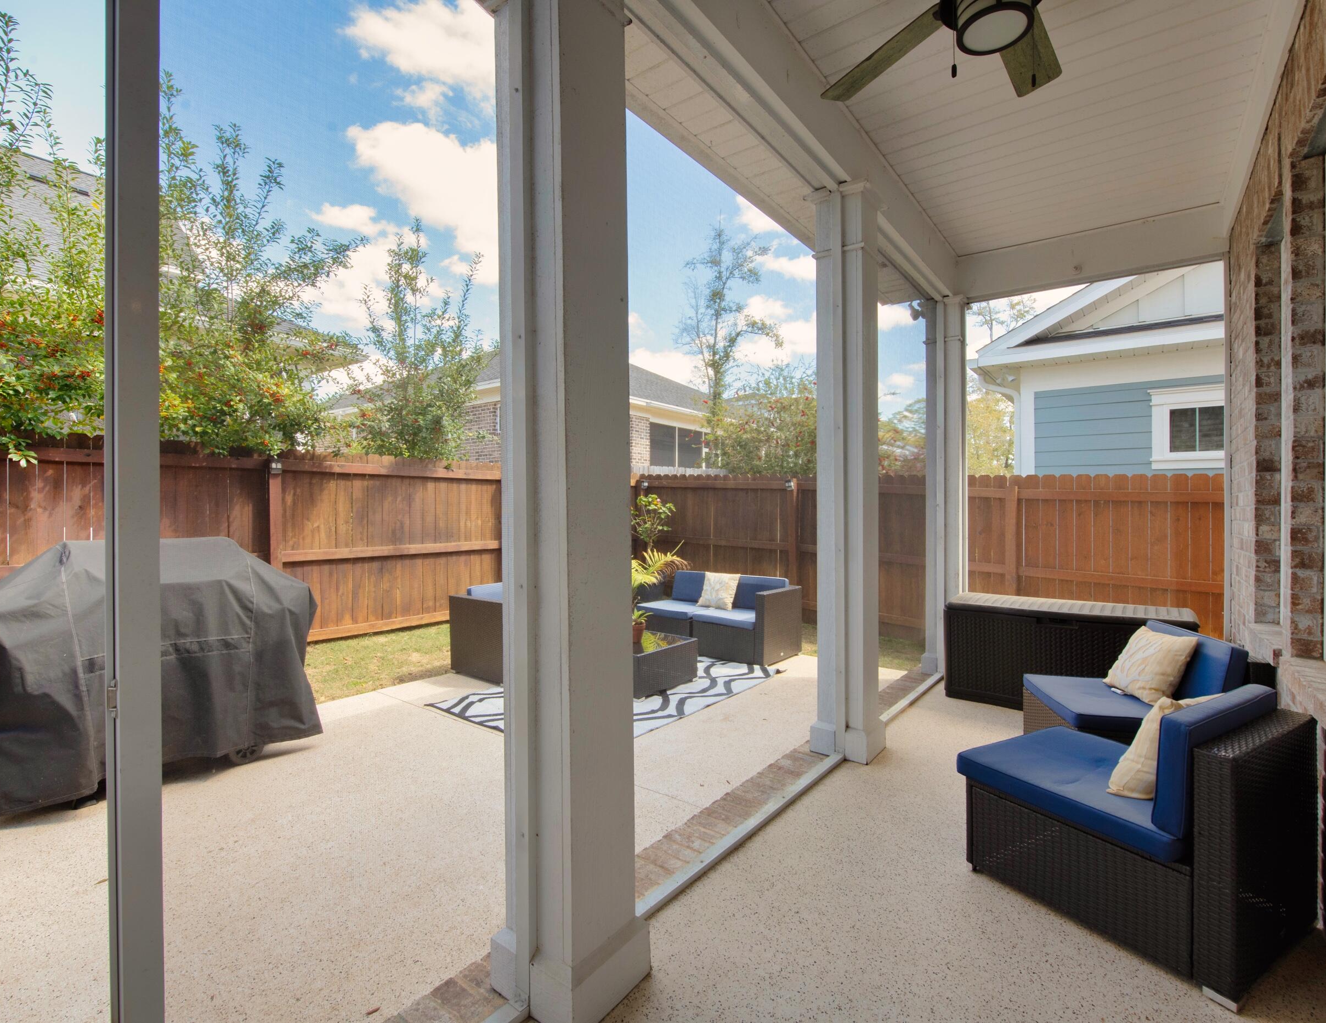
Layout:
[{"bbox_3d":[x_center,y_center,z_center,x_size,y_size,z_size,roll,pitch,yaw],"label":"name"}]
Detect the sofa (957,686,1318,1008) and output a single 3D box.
[{"bbox_3d":[1.511,0.908,1.951,0.620,0.684,0.713,0,0,-31],"label":"sofa"}]

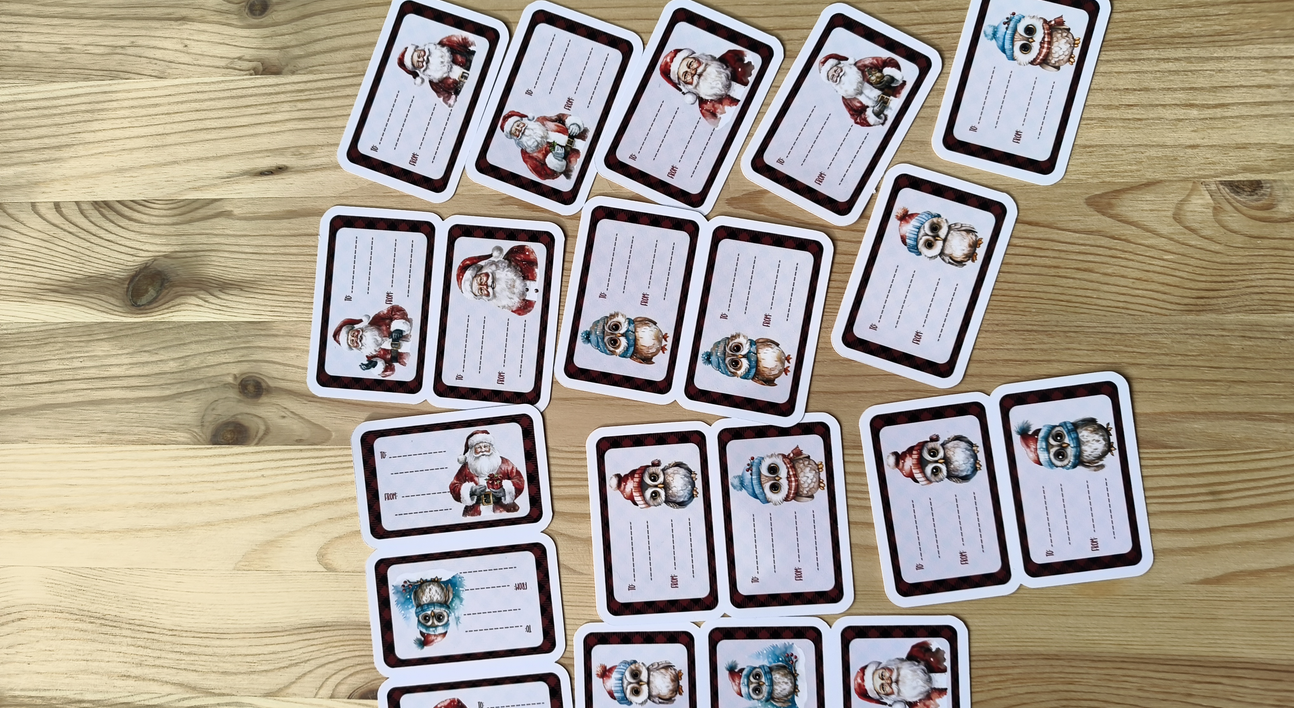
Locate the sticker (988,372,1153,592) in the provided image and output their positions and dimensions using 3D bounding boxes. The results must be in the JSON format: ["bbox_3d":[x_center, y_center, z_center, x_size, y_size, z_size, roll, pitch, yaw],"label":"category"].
[{"bbox_3d":[0.159,0.047,0.336,0.051,0.001,0.077,-8,88,4],"label":"sticker"}]

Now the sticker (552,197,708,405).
[{"bbox_3d":[-0.006,-0.021,0.345,0.050,0.001,0.076,10,90,5],"label":"sticker"}]

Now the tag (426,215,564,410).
[{"bbox_3d":[-0.060,-0.016,0.354,0.051,0.001,0.077,5,89,4],"label":"tag"}]

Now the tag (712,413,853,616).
[{"bbox_3d":[0.050,0.061,0.339,0.050,0.001,0.076,-4,88,4],"label":"tag"}]

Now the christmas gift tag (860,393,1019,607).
[{"bbox_3d":[0.109,0.054,0.335,0.050,0.001,0.076,-8,88,4],"label":"christmas gift tag"}]

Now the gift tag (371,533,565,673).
[{"bbox_3d":[-0.071,0.097,0.348,0.076,0.001,0.050,-7,88,4],"label":"gift tag"}]

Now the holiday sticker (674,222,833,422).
[{"bbox_3d":[0.041,-0.013,0.342,0.050,0.001,0.076,10,90,5],"label":"holiday sticker"}]

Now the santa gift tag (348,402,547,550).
[{"bbox_3d":[-0.077,0.049,0.354,0.077,0.001,0.051,-7,88,4],"label":"santa gift tag"}]

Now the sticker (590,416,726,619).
[{"bbox_3d":[0.004,0.066,0.348,0.051,0.001,0.077,-4,88,4],"label":"sticker"}]

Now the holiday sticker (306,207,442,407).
[{"bbox_3d":[-0.107,-0.020,0.353,0.050,0.001,0.076,5,89,4],"label":"holiday sticker"}]

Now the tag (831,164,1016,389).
[{"bbox_3d":[0.103,-0.029,0.333,0.050,0.001,0.076,18,90,5],"label":"tag"}]

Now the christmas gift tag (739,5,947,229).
[{"bbox_3d":[0.074,-0.091,0.341,0.050,0.001,0.076,29,91,4],"label":"christmas gift tag"}]

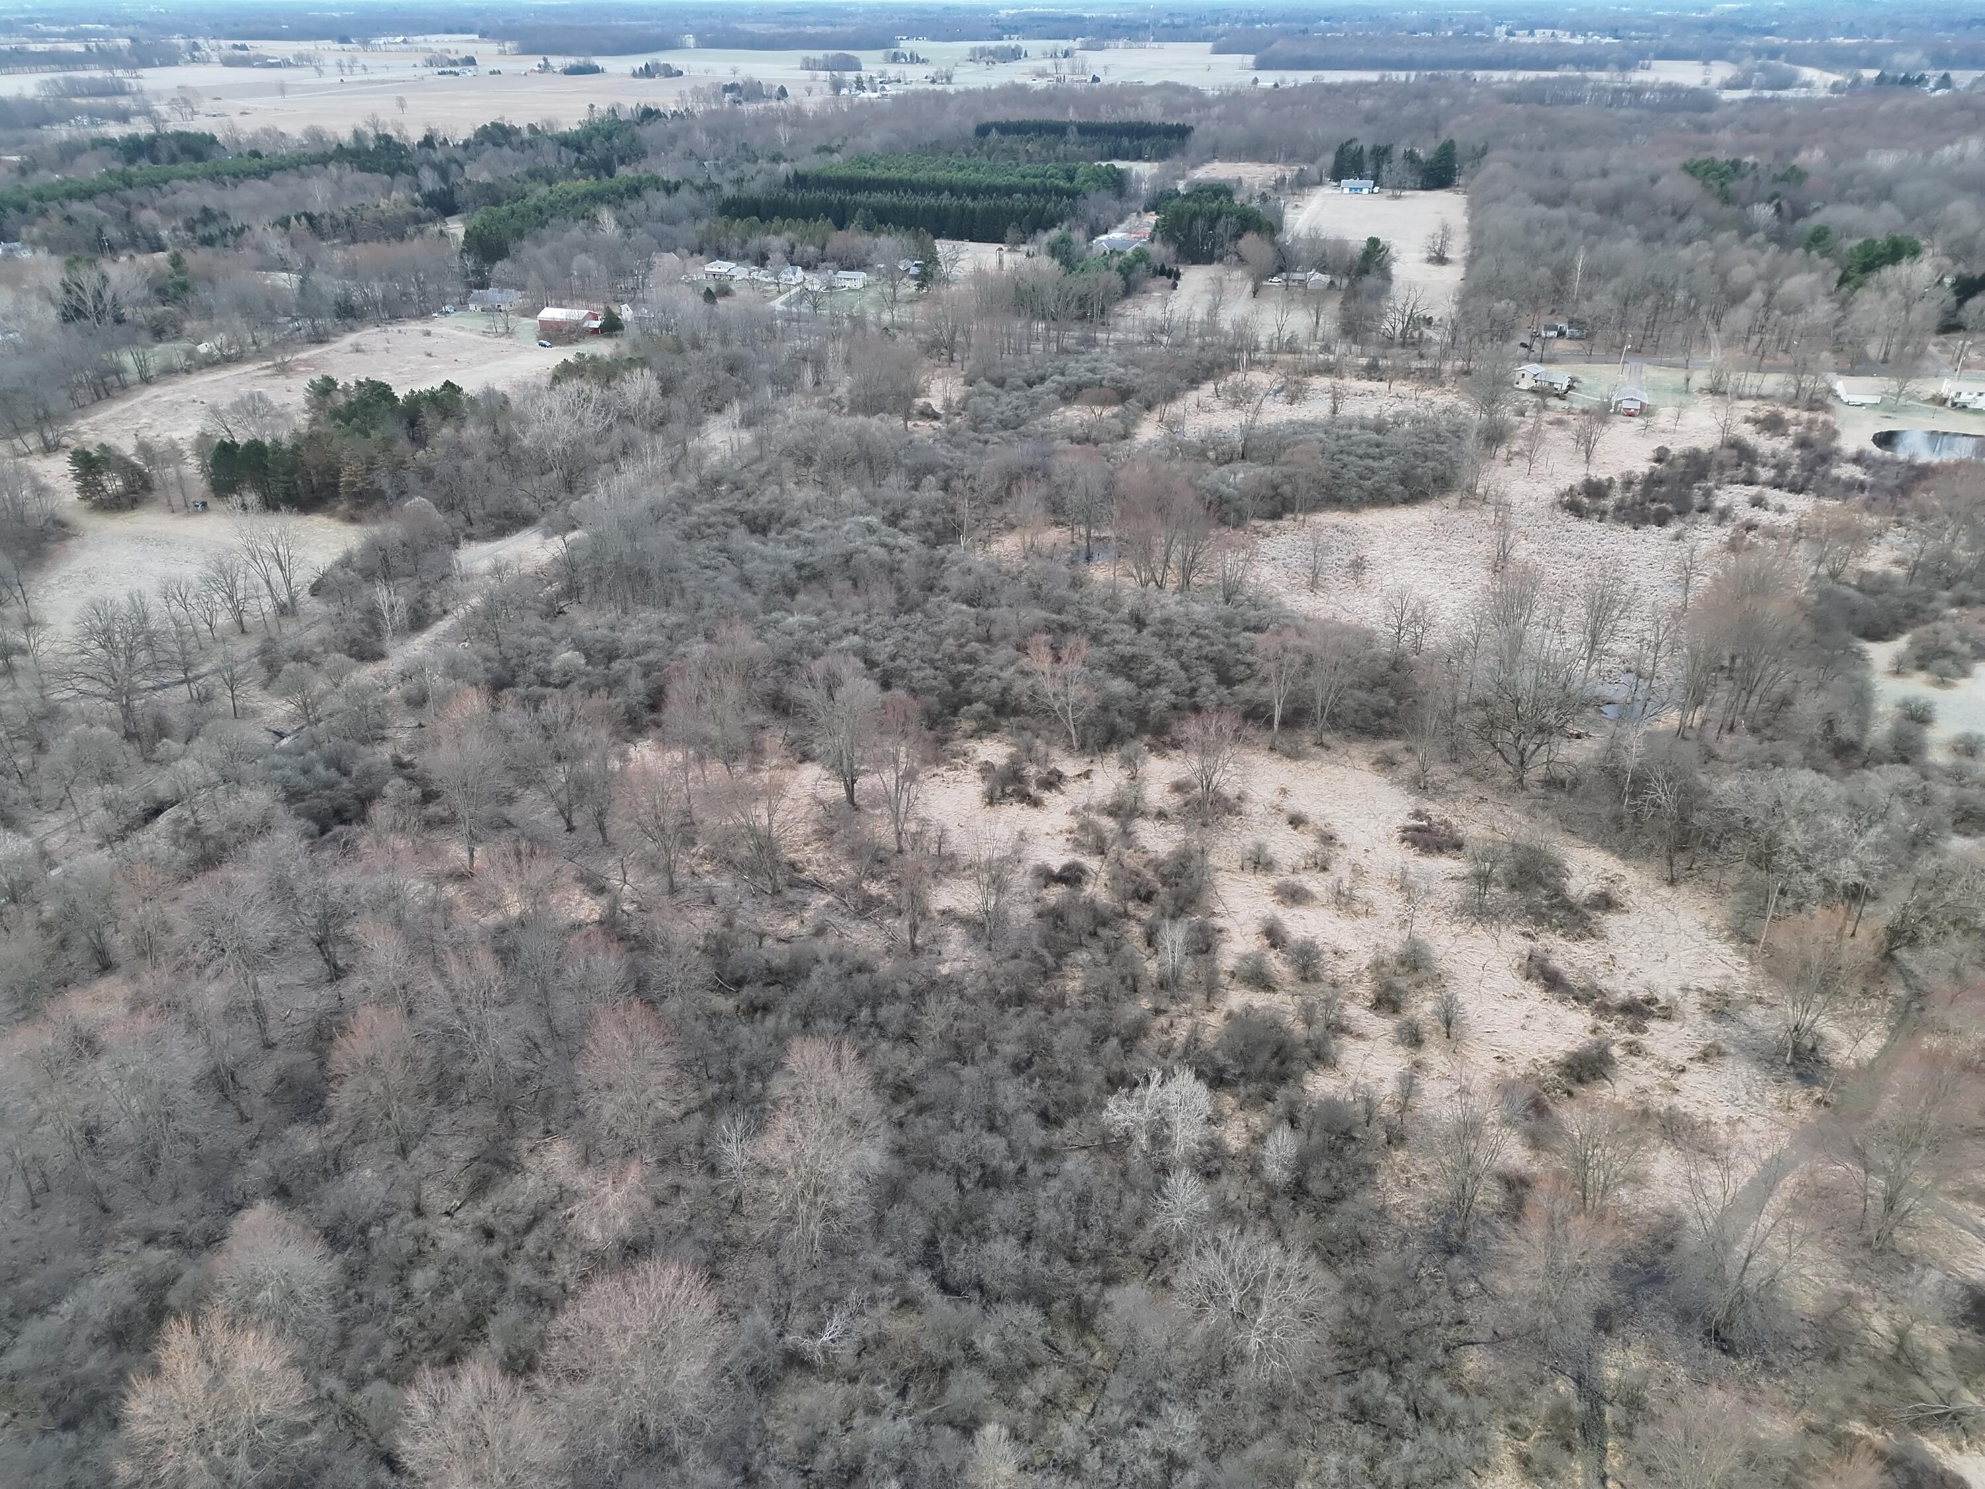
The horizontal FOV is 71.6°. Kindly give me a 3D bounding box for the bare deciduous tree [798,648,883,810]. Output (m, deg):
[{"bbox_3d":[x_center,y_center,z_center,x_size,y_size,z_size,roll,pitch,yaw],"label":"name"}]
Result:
[{"bbox_3d":[-22.717,-1.777,205.517,12.557,25.538,12.557,0,29,0],"label":"bare deciduous tree"}]

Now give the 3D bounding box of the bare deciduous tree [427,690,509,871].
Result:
[{"bbox_3d":[-67.200,5.150,177.520,9.570,26.870,9.380,0,29,0],"label":"bare deciduous tree"}]

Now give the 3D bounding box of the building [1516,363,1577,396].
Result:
[{"bbox_3d":[170.311,-112.781,423.138,16.300,7.000,8.500,17,33,29],"label":"building"}]

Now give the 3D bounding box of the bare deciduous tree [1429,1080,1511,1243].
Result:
[{"bbox_3d":[43.060,38.360,124.950,6.810,19.750,6.680,0,29,0],"label":"bare deciduous tree"}]

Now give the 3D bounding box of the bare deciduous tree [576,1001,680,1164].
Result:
[{"bbox_3d":[-34.990,33.480,133.580,9.770,19.920,9.580,0,29,0],"label":"bare deciduous tree"}]

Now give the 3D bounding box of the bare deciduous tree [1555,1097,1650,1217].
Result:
[{"bbox_3d":[56.600,39.360,128.690,7.960,14.380,7.800,0,29,0],"label":"bare deciduous tree"}]

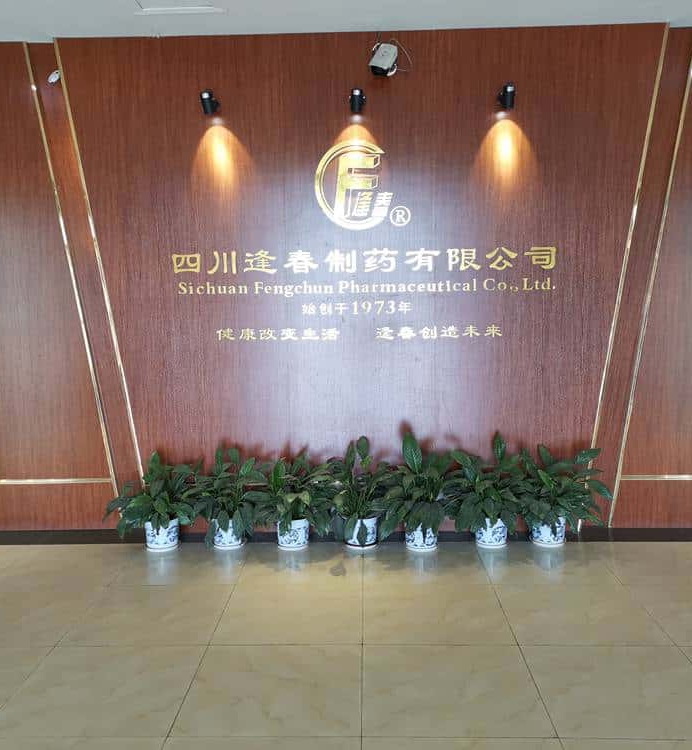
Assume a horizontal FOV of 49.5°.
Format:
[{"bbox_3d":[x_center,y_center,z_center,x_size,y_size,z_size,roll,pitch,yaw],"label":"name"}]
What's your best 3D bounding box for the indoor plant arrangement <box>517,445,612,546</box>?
[{"bbox_3d":[1.133,0.661,3.908,0.510,0.600,0.400,-1,6,2],"label":"indoor plant arrangement"}]

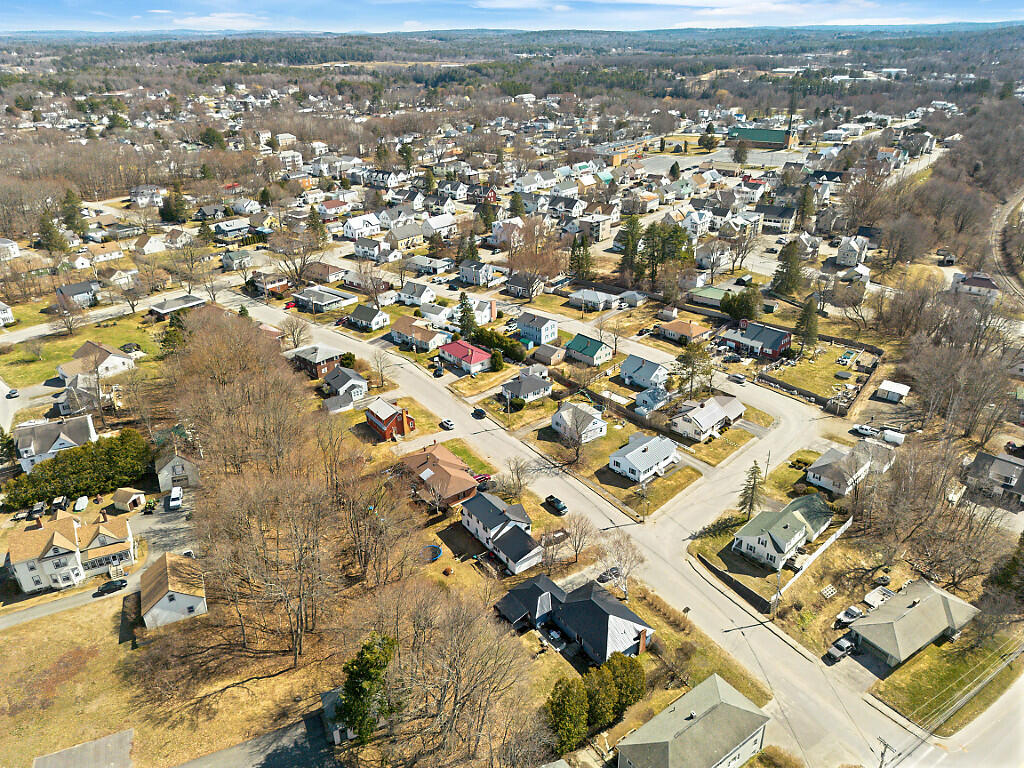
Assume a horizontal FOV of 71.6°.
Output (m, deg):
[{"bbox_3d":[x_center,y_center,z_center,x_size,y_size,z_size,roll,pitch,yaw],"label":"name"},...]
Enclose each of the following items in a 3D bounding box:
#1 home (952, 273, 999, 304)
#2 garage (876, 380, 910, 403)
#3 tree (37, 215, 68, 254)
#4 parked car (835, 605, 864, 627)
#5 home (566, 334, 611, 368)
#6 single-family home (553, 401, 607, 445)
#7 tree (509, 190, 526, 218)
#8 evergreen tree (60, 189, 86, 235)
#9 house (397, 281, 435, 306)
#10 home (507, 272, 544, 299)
[{"bbox_3d":[169.980,-35.690,260.820,14.000,7.400,12.000,13,29,25],"label":"home"},{"bbox_3d":[102.190,2.200,189.890,6.700,2.800,6.300,21,33,35],"label":"garage"},{"bbox_3d":[-210.050,-68.000,321.410,11.660,17.430,11.660,0,26,0],"label":"tree"},{"bbox_3d":[58.480,39.990,123.110,4.400,1.550,1.820,-16,30,-28],"label":"parked car"},{"bbox_3d":[23.550,-10.740,212.350,8.760,6.220,10.480,-23,34,-37],"label":"home"},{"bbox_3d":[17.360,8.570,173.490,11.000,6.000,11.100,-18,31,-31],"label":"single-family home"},{"bbox_3d":[2.940,-97.670,386.580,9.480,15.120,9.480,0,26,0],"label":"tree"},{"bbox_3d":[-227.580,-88.460,366.900,8.590,23.730,8.590,-1,26,0],"label":"evergreen tree"},{"bbox_3d":[-36.500,-35.520,273.310,11.410,6.570,7.980,19,32,34],"label":"house"},{"bbox_3d":[5.280,-37.510,266.060,12.400,6.000,9.700,19,32,33],"label":"home"}]

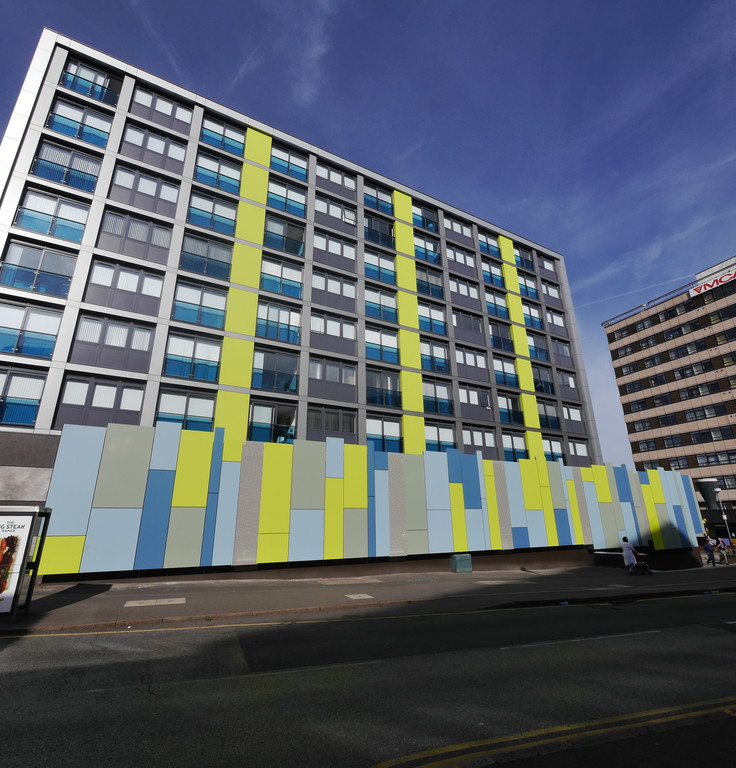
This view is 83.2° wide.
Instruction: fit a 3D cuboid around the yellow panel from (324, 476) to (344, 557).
[{"bbox_3d":[-1.342,5.345,16.531,0.831,3.070,0.080,9,-21,-28],"label":"yellow panel"}]

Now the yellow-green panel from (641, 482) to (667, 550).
[{"bbox_3d":[20.753,9.678,30.208,1.174,4.502,0.080,10,-22,-27],"label":"yellow-green panel"}]

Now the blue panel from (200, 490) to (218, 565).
[{"bbox_3d":[-5.436,5.004,14.246,0.359,2.348,0.080,9,-21,-28],"label":"blue panel"}]

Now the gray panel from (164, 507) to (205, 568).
[{"bbox_3d":[-6.387,5.365,14.515,1.162,1.959,0.080,9,-22,-27],"label":"gray panel"}]

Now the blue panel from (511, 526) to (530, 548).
[{"bbox_3d":[7.742,7.807,21.012,1.144,0.992,0.080,9,-21,-28],"label":"blue panel"}]

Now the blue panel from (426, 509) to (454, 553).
[{"bbox_3d":[3.320,6.755,18.990,1.430,1.852,0.080,9,-21,-28],"label":"blue panel"}]

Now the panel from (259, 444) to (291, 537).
[{"bbox_3d":[-3.517,3.987,15.942,1.175,3.350,0.080,9,-21,-28],"label":"panel"}]

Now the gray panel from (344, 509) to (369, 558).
[{"bbox_3d":[-0.511,6.414,17.806,1.159,1.980,0.050,10,-22,-27],"label":"gray panel"}]

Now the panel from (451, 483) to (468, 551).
[{"bbox_3d":[4.516,6.639,20.661,0.859,3.255,0.050,10,-22,-27],"label":"panel"}]

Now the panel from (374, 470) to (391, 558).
[{"bbox_3d":[0.612,5.531,17.826,0.670,3.526,0.080,9,-21,-28],"label":"panel"}]

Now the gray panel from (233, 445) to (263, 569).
[{"bbox_3d":[-4.332,4.296,15.139,0.809,4.252,0.080,9,-21,-28],"label":"gray panel"}]

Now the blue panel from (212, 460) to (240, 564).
[{"bbox_3d":[-5.236,4.766,15.394,0.705,3.669,0.080,9,-22,-27],"label":"blue panel"}]

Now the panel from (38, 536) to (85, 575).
[{"bbox_3d":[-9.505,5.262,12.743,1.228,1.079,0.080,9,-22,-27],"label":"panel"}]

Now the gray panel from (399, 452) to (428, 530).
[{"bbox_3d":[2.133,4.861,18.739,1.122,3.325,0.080,9,-21,-28],"label":"gray panel"}]

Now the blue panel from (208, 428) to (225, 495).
[{"bbox_3d":[-5.810,2.926,15.940,0.362,2.511,0.050,10,-22,-27],"label":"blue panel"}]

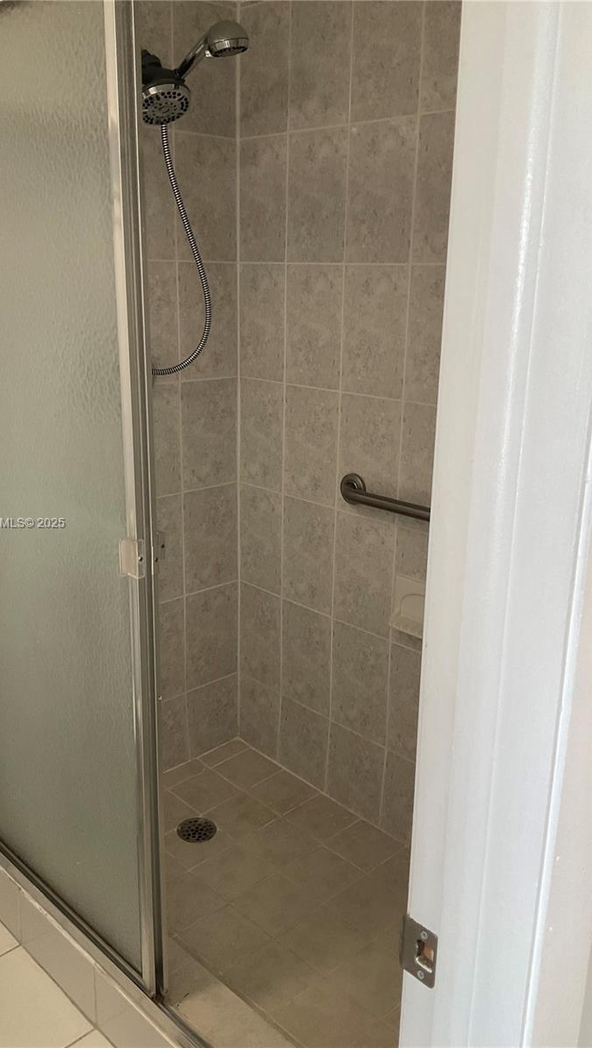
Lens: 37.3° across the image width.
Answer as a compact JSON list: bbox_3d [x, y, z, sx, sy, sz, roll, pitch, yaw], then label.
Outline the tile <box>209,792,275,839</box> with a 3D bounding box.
[{"bbox_3d":[-0.152,0.824,2.466,0.155,0.010,0.157,-17,25,-41],"label":"tile"}]

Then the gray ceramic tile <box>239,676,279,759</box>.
[{"bbox_3d":[-0.111,0.588,2.680,0.010,0.221,0.186,-14,23,-42],"label":"gray ceramic tile"}]

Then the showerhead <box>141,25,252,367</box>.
[{"bbox_3d":[-0.244,-0.678,1.934,0.160,0.700,0.350,-14,23,-42],"label":"showerhead"}]

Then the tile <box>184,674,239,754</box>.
[{"bbox_3d":[-0.252,0.587,2.680,0.195,0.227,0.010,-14,23,-42],"label":"tile"}]

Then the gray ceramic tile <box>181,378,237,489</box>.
[{"bbox_3d":[-0.236,-0.249,2.430,0.198,0.300,0.010,-14,23,-42],"label":"gray ceramic tile"}]

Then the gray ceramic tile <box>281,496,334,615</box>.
[{"bbox_3d":[0.038,0.086,2.380,0.009,0.301,0.200,-14,22,-42],"label":"gray ceramic tile"}]

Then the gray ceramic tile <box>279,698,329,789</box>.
[{"bbox_3d":[0.024,0.634,2.546,0.010,0.228,0.200,-14,23,-42],"label":"gray ceramic tile"}]

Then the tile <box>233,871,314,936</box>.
[{"bbox_3d":[-0.050,0.917,2.105,0.153,0.010,0.153,-17,25,-41],"label":"tile"}]

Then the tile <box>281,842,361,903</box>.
[{"bbox_3d":[0.061,0.872,2.177,0.154,0.010,0.154,-14,23,-41],"label":"tile"}]

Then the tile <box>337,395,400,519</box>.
[{"bbox_3d":[0.184,-0.165,2.196,0.010,0.307,0.203,-14,22,-42],"label":"tile"}]

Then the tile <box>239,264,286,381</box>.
[{"bbox_3d":[-0.089,-0.537,2.343,0.010,0.302,0.186,-14,23,-42],"label":"tile"}]

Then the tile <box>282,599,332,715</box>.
[{"bbox_3d":[0.032,0.385,2.513,0.010,0.307,0.203,-14,22,-42],"label":"tile"}]

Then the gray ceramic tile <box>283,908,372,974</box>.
[{"bbox_3d":[0.066,0.972,2.034,0.155,0.010,0.157,-17,25,-41],"label":"gray ceramic tile"}]

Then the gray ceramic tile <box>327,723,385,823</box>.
[{"bbox_3d":[0.165,0.677,2.401,0.010,0.228,0.200,-14,23,-41],"label":"gray ceramic tile"}]

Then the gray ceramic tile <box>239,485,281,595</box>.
[{"bbox_3d":[-0.098,0.043,2.516,0.009,0.301,0.188,-14,22,-42],"label":"gray ceramic tile"}]

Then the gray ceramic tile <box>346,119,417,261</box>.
[{"bbox_3d":[0.192,-0.744,1.983,0.009,0.301,0.200,-14,22,-42],"label":"gray ceramic tile"}]

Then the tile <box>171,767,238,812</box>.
[{"bbox_3d":[-0.263,0.787,2.575,0.155,0.010,0.157,-17,25,-41],"label":"tile"}]

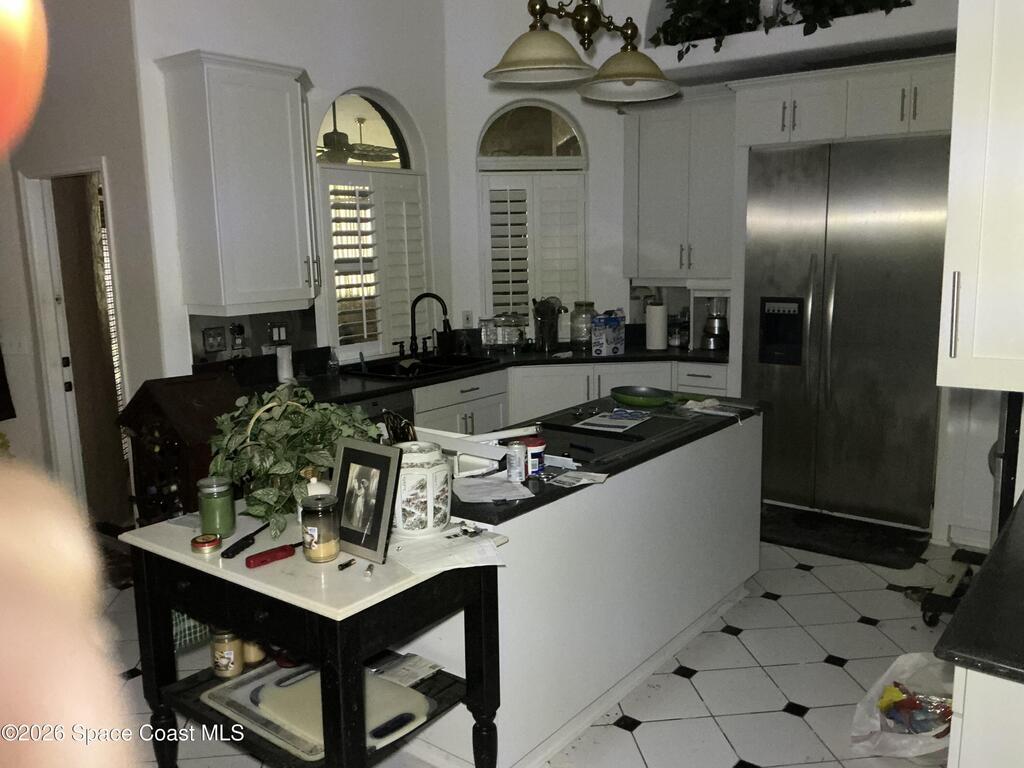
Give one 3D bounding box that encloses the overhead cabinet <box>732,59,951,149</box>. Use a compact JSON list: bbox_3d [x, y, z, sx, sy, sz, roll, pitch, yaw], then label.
[{"bbox_3d":[1.949,-1.528,4.631,1.247,0.366,0.594,6,11,38],"label":"overhead cabinet"}]

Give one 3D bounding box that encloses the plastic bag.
[{"bbox_3d":[1.357,1.048,2.788,0.350,0.210,0.360,3,10,27],"label":"plastic bag"}]

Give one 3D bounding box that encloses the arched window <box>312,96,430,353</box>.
[{"bbox_3d":[-0.836,-0.971,5.172,0.120,1.637,0.921,6,12,39],"label":"arched window"}]

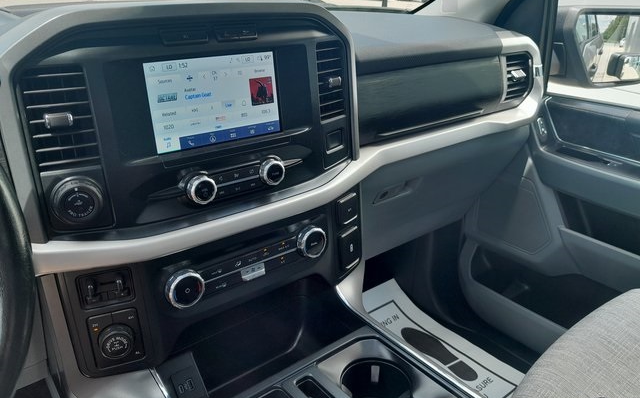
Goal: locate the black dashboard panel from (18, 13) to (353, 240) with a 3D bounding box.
[{"bbox_3d":[-0.122,-0.103,0.628,0.435,0.240,0.070,-16,21,-35],"label":"black dashboard panel"}]

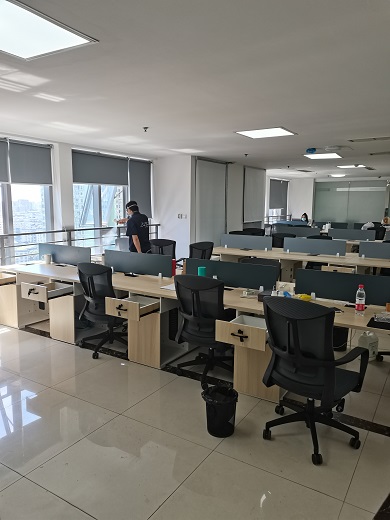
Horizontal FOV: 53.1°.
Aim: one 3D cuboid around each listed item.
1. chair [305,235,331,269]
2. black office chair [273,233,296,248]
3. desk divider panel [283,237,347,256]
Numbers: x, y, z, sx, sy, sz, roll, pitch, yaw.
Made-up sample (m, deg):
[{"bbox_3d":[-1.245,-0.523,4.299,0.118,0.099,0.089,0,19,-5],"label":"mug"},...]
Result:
[{"bbox_3d":[2.221,0.075,7.048,0.620,1.030,0.620,6,10,32],"label":"chair"},{"bbox_3d":[1.667,0.029,7.466,0.620,0.990,0.630,4,9,20],"label":"black office chair"},{"bbox_3d":[1.945,-0.208,6.376,1.000,0.245,0.028,6,10,32],"label":"desk divider panel"}]

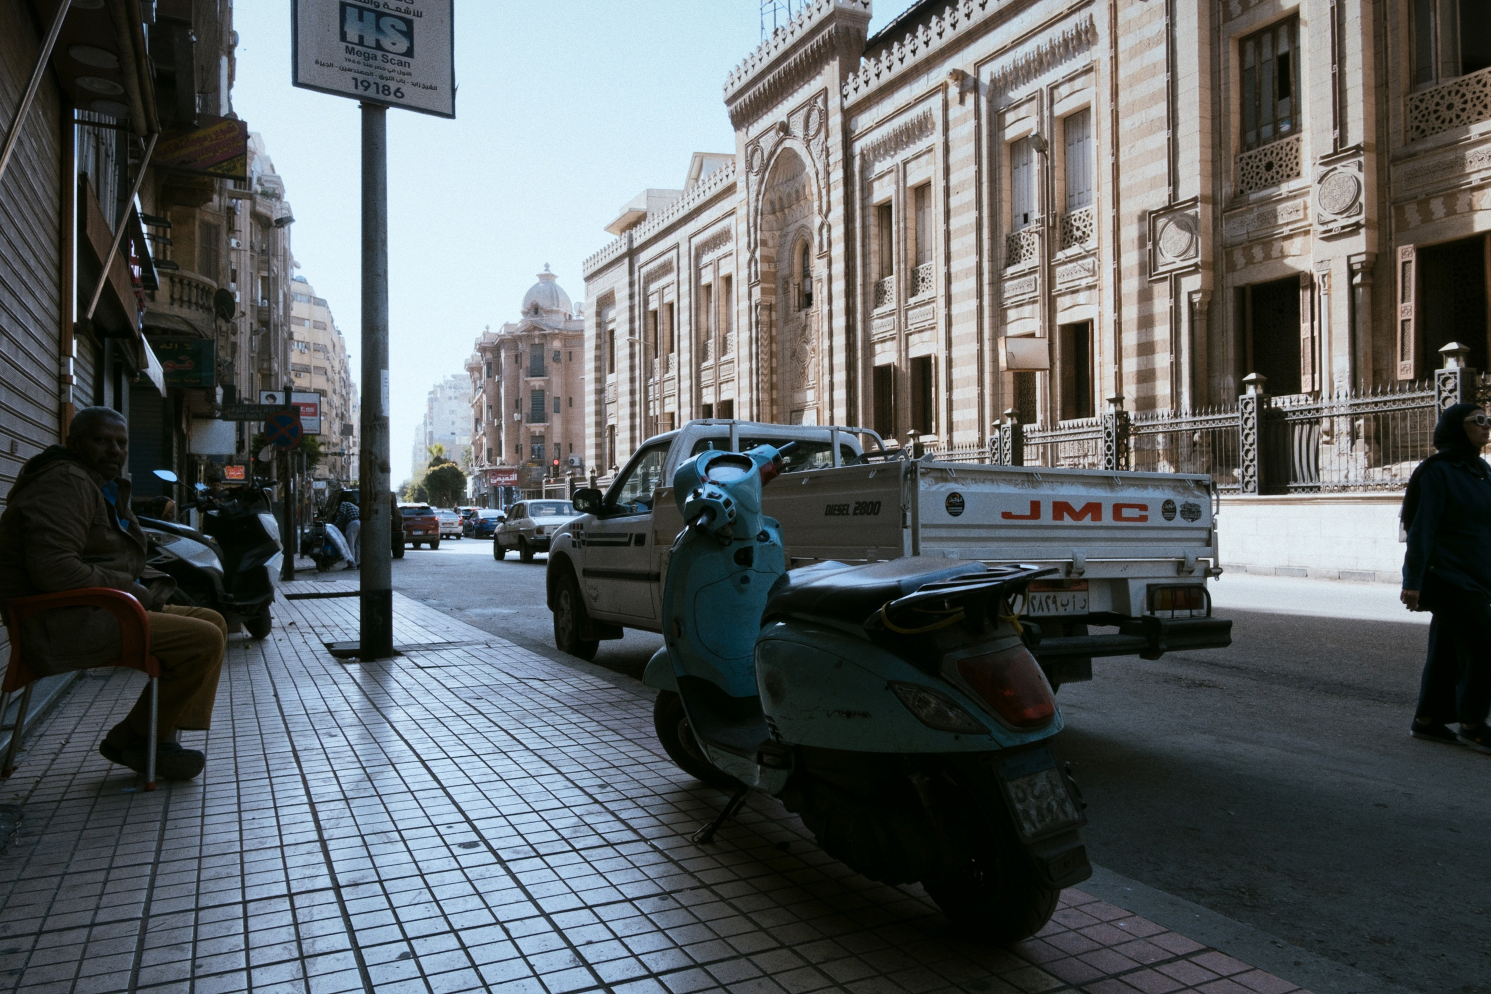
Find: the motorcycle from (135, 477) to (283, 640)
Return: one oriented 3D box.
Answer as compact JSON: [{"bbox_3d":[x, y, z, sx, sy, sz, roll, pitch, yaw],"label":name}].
[{"bbox_3d":[-3.886,0.423,6.913,0.750,1.280,1.980,-1,-1,14],"label":"motorcycle"}]

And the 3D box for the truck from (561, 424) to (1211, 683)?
[{"bbox_3d":[0.242,0.349,6.184,1.720,1.690,5.000,0,-1,-29],"label":"truck"}]

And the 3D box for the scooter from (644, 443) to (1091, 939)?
[{"bbox_3d":[0.178,0.394,2.643,0.700,1.120,1.770,0,-1,-28],"label":"scooter"}]

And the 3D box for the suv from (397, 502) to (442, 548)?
[{"bbox_3d":[-12.565,1.059,36.982,1.830,1.670,4.450,0,-1,-27],"label":"suv"}]

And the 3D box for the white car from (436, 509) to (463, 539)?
[{"bbox_3d":[-15.186,1.401,49.476,1.700,1.460,4.300,0,-1,-27],"label":"white car"}]

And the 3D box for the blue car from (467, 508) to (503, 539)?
[{"bbox_3d":[-13.115,1.370,50.777,1.770,1.470,4.450,0,-1,-24],"label":"blue car"}]

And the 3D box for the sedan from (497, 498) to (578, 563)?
[{"bbox_3d":[-4.957,0.826,24.686,1.680,1.460,4.450,0,-1,-26],"label":"sedan"}]

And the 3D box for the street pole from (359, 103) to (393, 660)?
[{"bbox_3d":[-2.407,-0.768,6.473,0.200,3.620,0.200,0,-1,-28],"label":"street pole"}]

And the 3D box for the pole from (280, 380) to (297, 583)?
[{"bbox_3d":[-6.856,-0.219,14.904,0.150,2.950,0.150,-1,-1,0],"label":"pole"}]

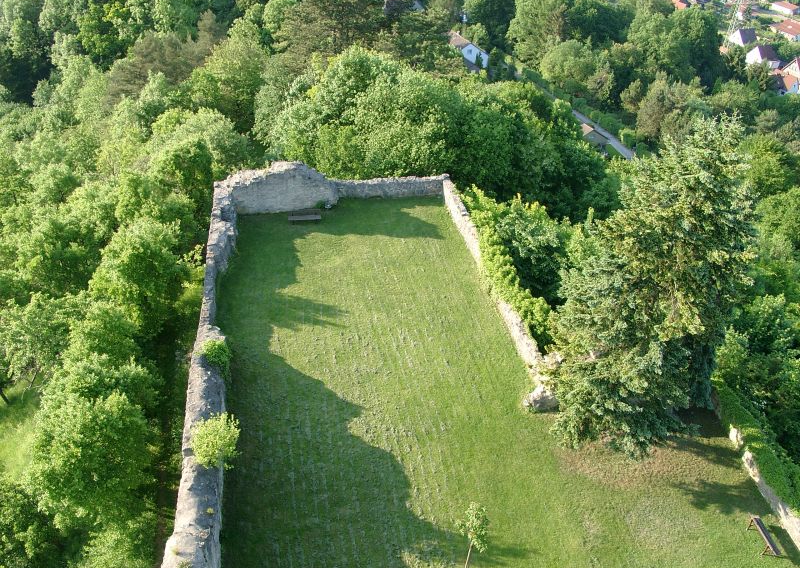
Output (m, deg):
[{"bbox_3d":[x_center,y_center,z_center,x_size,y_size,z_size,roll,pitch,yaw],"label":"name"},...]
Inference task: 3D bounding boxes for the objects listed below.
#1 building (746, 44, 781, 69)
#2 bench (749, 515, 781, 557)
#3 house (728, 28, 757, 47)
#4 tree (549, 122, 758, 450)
[{"bbox_3d":[151.062,-94.663,327.948,8.200,9.000,8.500,-8,37,-17],"label":"building"},{"bbox_3d":[14.113,9.958,30.263,0.520,0.750,1.650,-2,36,-9],"label":"bench"},{"bbox_3d":[150.924,-107.429,346.114,8.500,9.000,9.300,-8,37,-17],"label":"house"},{"bbox_3d":[11.191,-0.111,32.041,6.800,14.800,6.800,4,35,0],"label":"tree"}]

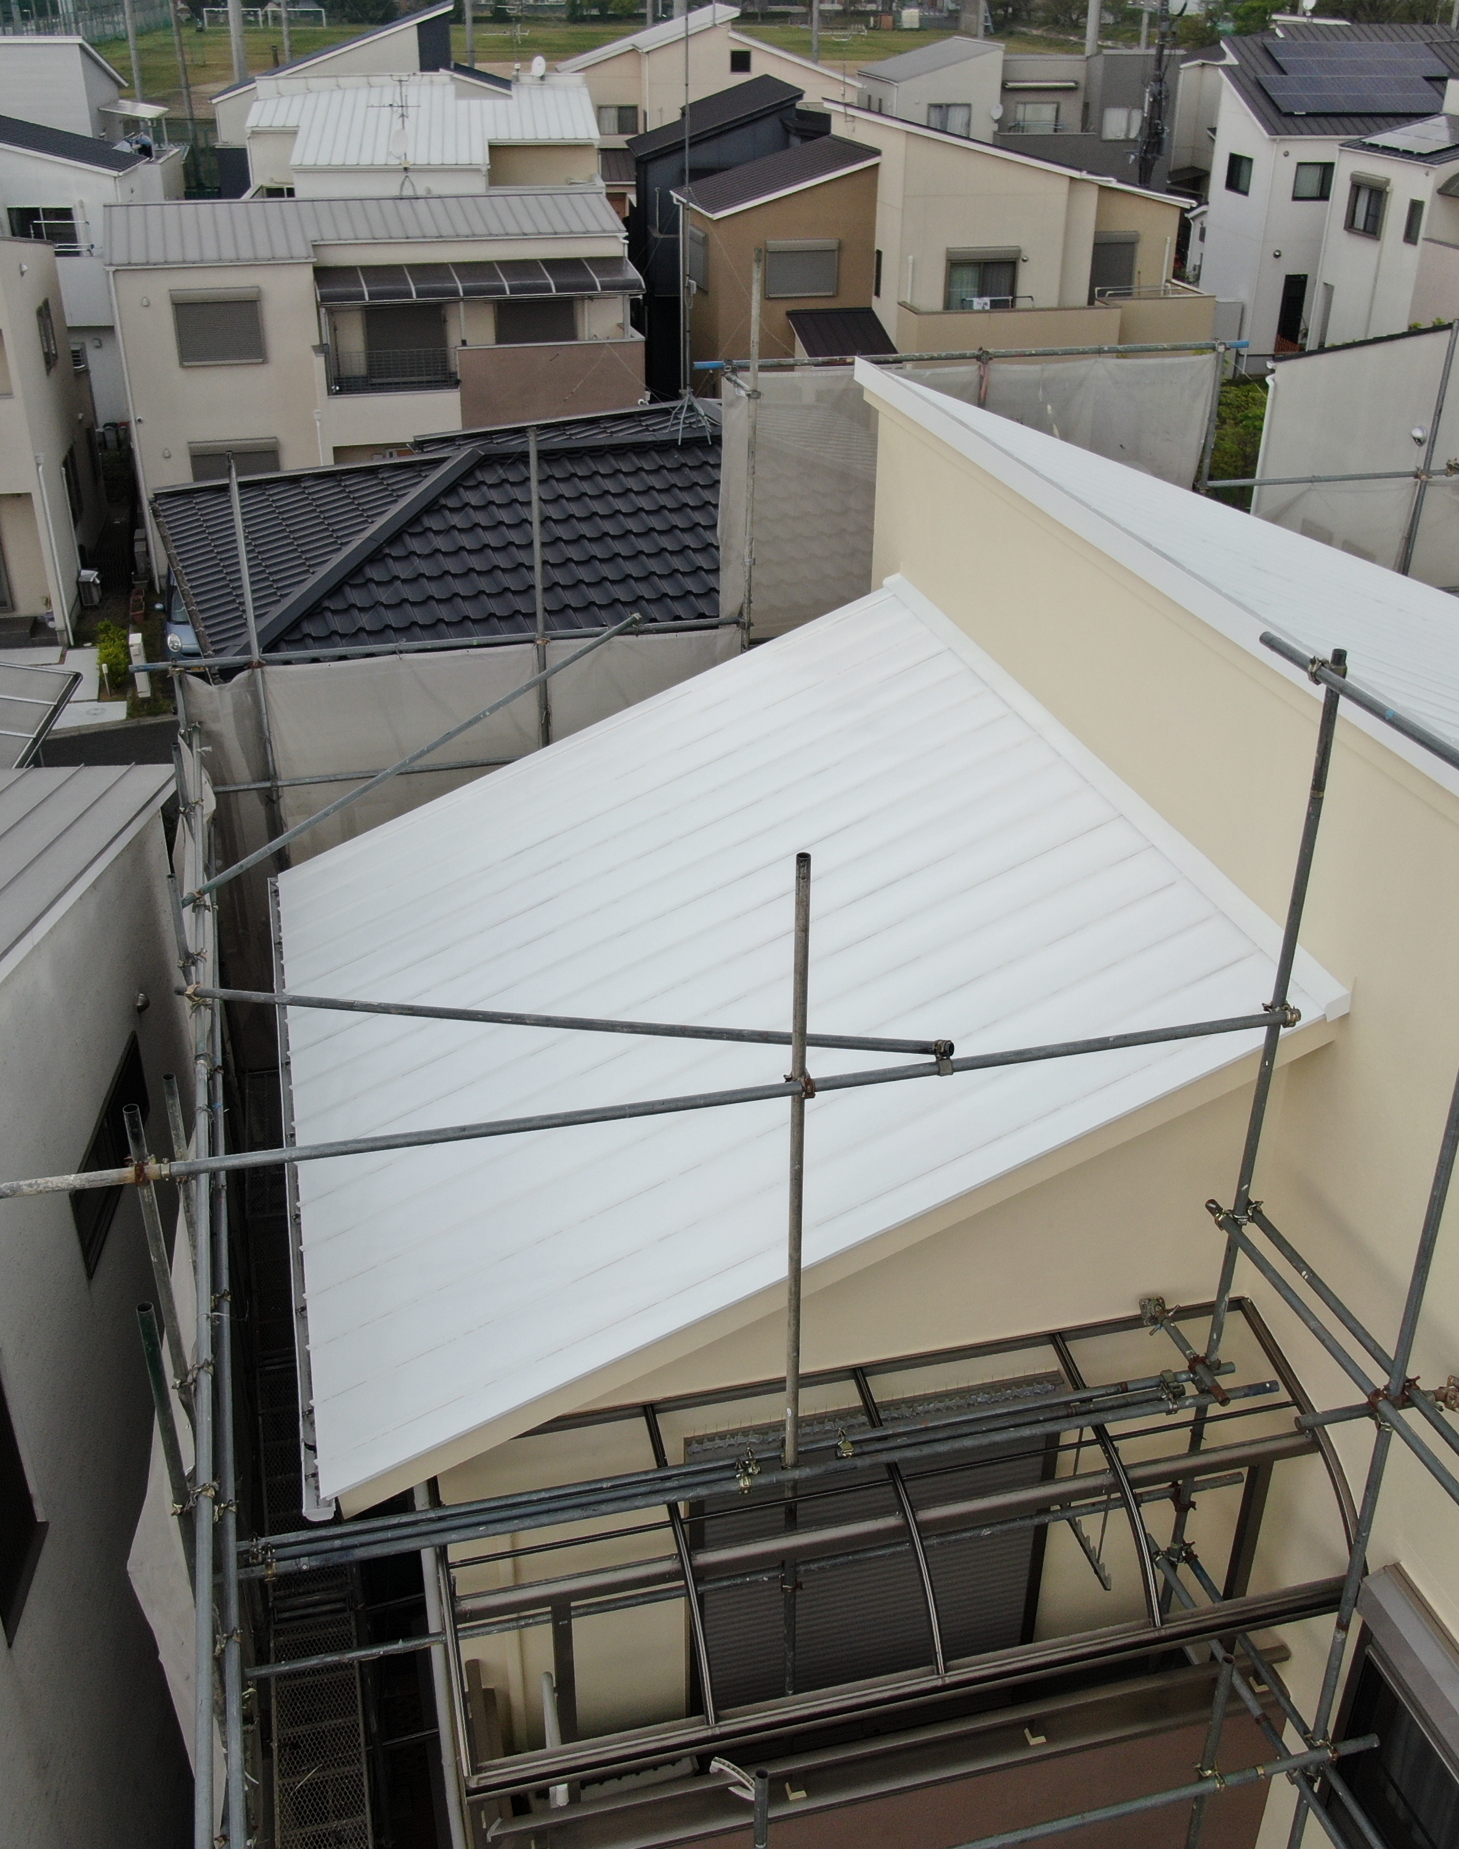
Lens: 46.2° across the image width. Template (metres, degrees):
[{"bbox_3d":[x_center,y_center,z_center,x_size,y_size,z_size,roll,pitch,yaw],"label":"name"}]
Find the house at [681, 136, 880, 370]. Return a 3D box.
[{"bbox_3d":[0.898,-16.789,45.357,4.300,7.300,6.600,-5,29,-10],"label":"house"}]

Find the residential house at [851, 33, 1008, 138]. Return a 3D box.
[{"bbox_3d":[7.232,-28.530,64.071,4.000,8.200,6.300,-4,29,-8],"label":"residential house"}]

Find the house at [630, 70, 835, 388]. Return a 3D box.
[{"bbox_3d":[-0.396,-21.173,52.098,5.800,8.100,6.500,-4,29,-8],"label":"house"}]

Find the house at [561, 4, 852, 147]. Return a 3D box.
[{"bbox_3d":[-1.328,-29.337,64.499,11.000,9.100,8.500,-4,29,-8],"label":"house"}]

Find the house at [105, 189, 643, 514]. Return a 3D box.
[{"bbox_3d":[-7.544,-12.201,37.078,10.300,6.700,6.000,-6,29,-12],"label":"house"}]

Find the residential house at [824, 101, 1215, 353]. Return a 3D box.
[{"bbox_3d":[7.168,-16.105,43.042,7.300,8.200,9.200,-5,29,-10],"label":"residential house"}]

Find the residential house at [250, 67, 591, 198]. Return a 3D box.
[{"bbox_3d":[-8.712,-20.112,49.534,9.400,8.200,7.500,-5,29,-10],"label":"residential house"}]

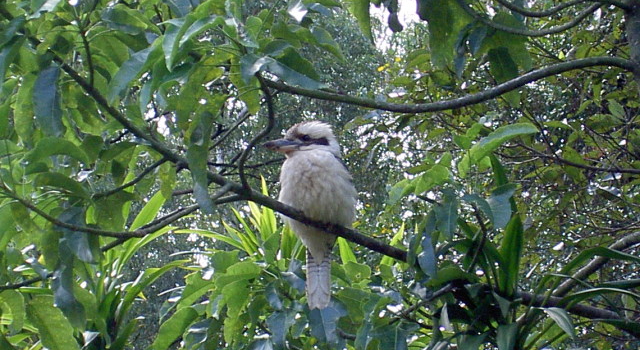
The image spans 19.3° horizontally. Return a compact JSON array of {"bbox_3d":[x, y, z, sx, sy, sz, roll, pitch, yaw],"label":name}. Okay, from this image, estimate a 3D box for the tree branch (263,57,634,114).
[{"bbox_3d":[0.242,-0.169,3.550,0.700,0.105,0.160,0,-8,0],"label":"tree branch"}]

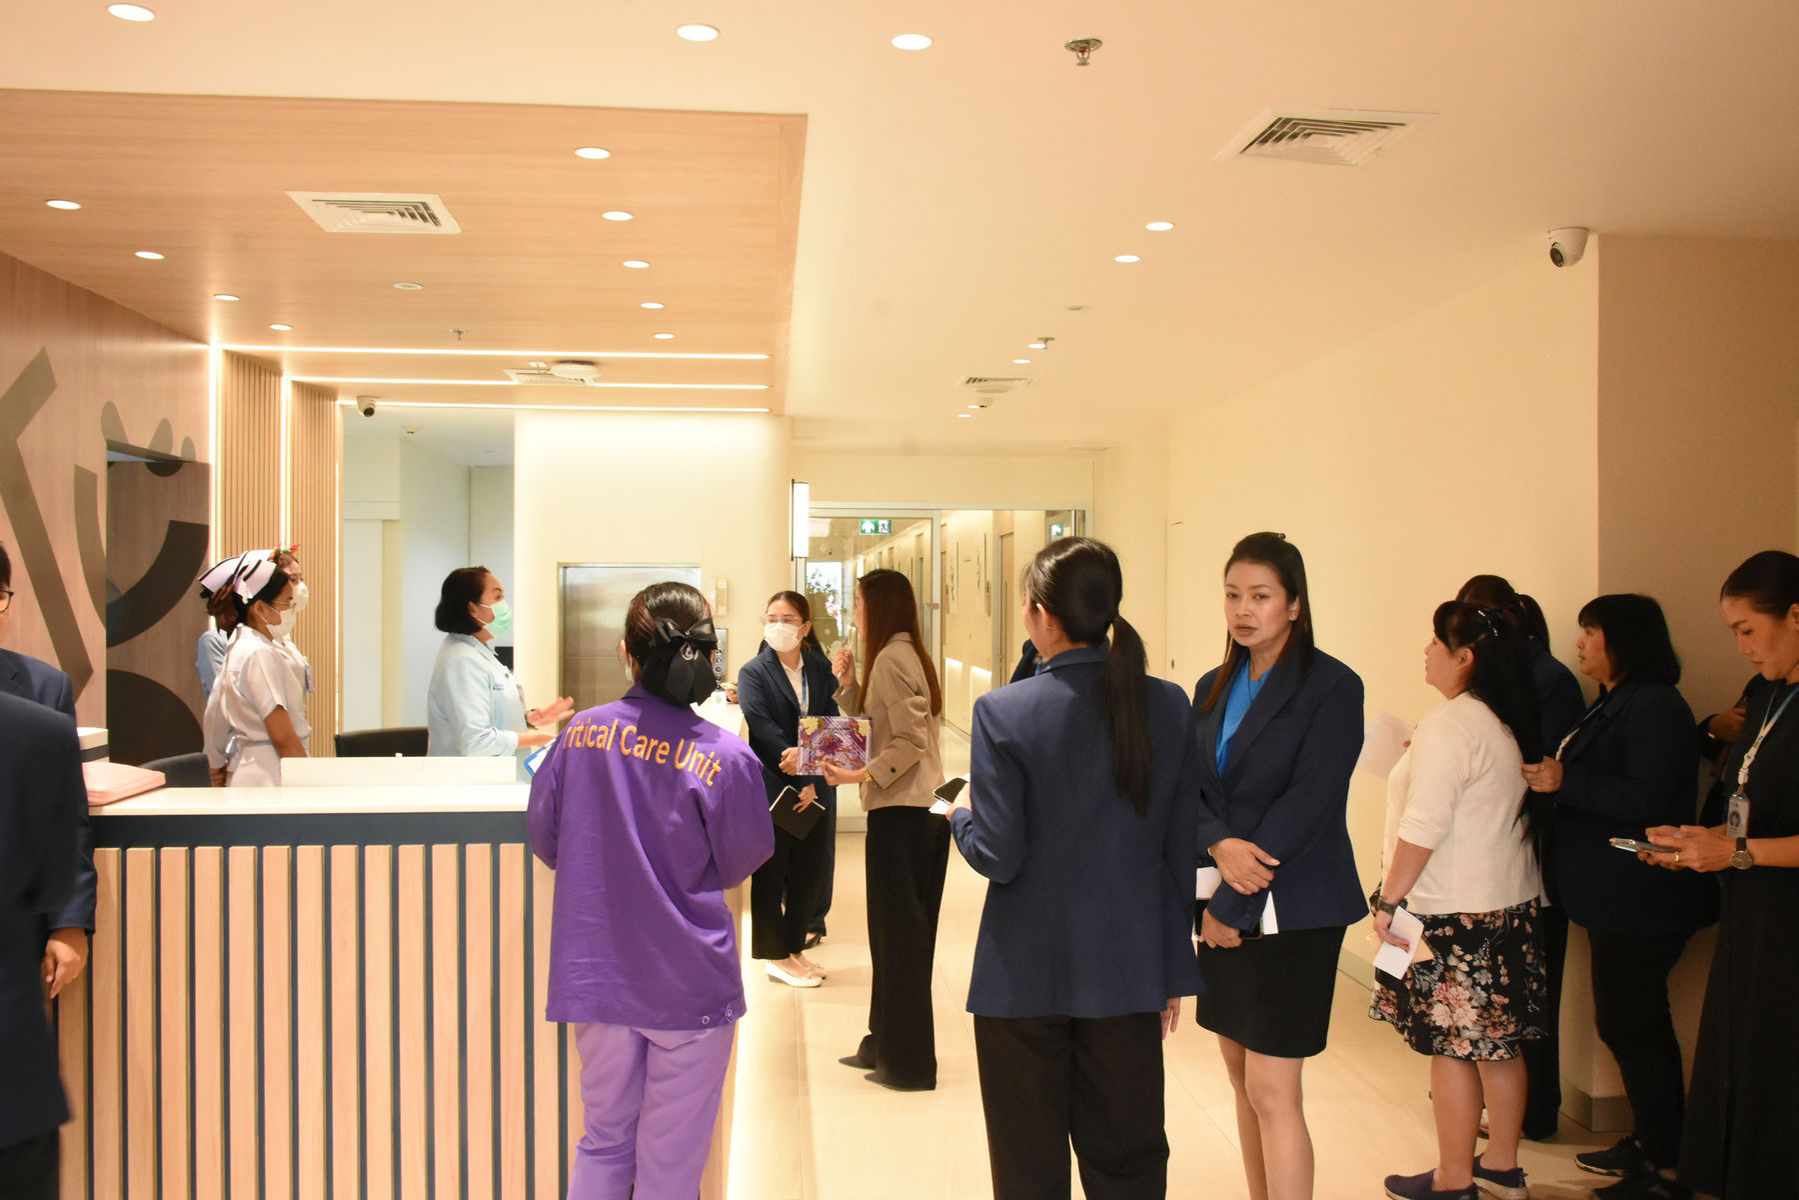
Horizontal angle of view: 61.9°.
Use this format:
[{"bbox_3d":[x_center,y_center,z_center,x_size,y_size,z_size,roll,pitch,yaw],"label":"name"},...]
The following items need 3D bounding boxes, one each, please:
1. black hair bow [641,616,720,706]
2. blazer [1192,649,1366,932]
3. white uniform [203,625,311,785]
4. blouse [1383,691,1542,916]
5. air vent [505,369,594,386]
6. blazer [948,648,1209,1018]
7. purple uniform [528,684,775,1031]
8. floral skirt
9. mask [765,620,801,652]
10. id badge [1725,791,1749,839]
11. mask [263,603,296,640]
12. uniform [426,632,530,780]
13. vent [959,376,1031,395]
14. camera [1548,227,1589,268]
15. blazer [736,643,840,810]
[{"bbox_3d":[-0.421,0.117,2.900,0.145,0.175,0.090,0,0,-26],"label":"black hair bow"},{"bbox_3d":[0.785,0.389,3.120,0.300,0.600,0.440,0,0,-42],"label":"blazer"},{"bbox_3d":[-2.178,0.321,5.100,0.340,0.500,0.420,0,0,-26],"label":"white uniform"},{"bbox_3d":[1.442,0.517,3.840,0.360,0.560,0.450,0,0,20],"label":"blouse"},{"bbox_3d":[-1.654,-1.051,7.100,0.390,0.030,0.390,0,0,-5],"label":"air vent"},{"bbox_3d":[0.344,0.441,2.900,0.460,0.690,0.320,0,0,-14],"label":"blazer"},{"bbox_3d":[-0.491,0.501,2.950,0.470,0.680,0.350,0,0,-19],"label":"purple uniform"},{"bbox_3d":[1.442,0.949,3.860,0.400,0.450,0.430,0,0,26],"label":"floral skirt"},{"bbox_3d":[-0.472,0.151,6.060,0.150,0.125,0.085,0,0,22],"label":"mask"},{"bbox_3d":[1.490,0.386,2.660,0.010,0.092,0.056,0,0,-22],"label":"id badge"},{"bbox_3d":[-2.223,0.084,5.400,0.090,0.130,0.140,0,0,-41],"label":"mask"},{"bbox_3d":[-1.456,0.444,5.150,0.340,0.630,0.450,0,0,3],"label":"uniform"},{"bbox_3d":[0.467,-1.050,7.220,0.365,0.030,0.365,0,0,-5],"label":"vent"},{"bbox_3d":[1.892,-0.994,4.240,0.115,0.100,0.110,0,0,-6],"label":"camera"},{"bbox_3d":[-0.447,0.501,6.000,0.430,0.650,0.280,0,0,-38],"label":"blazer"}]

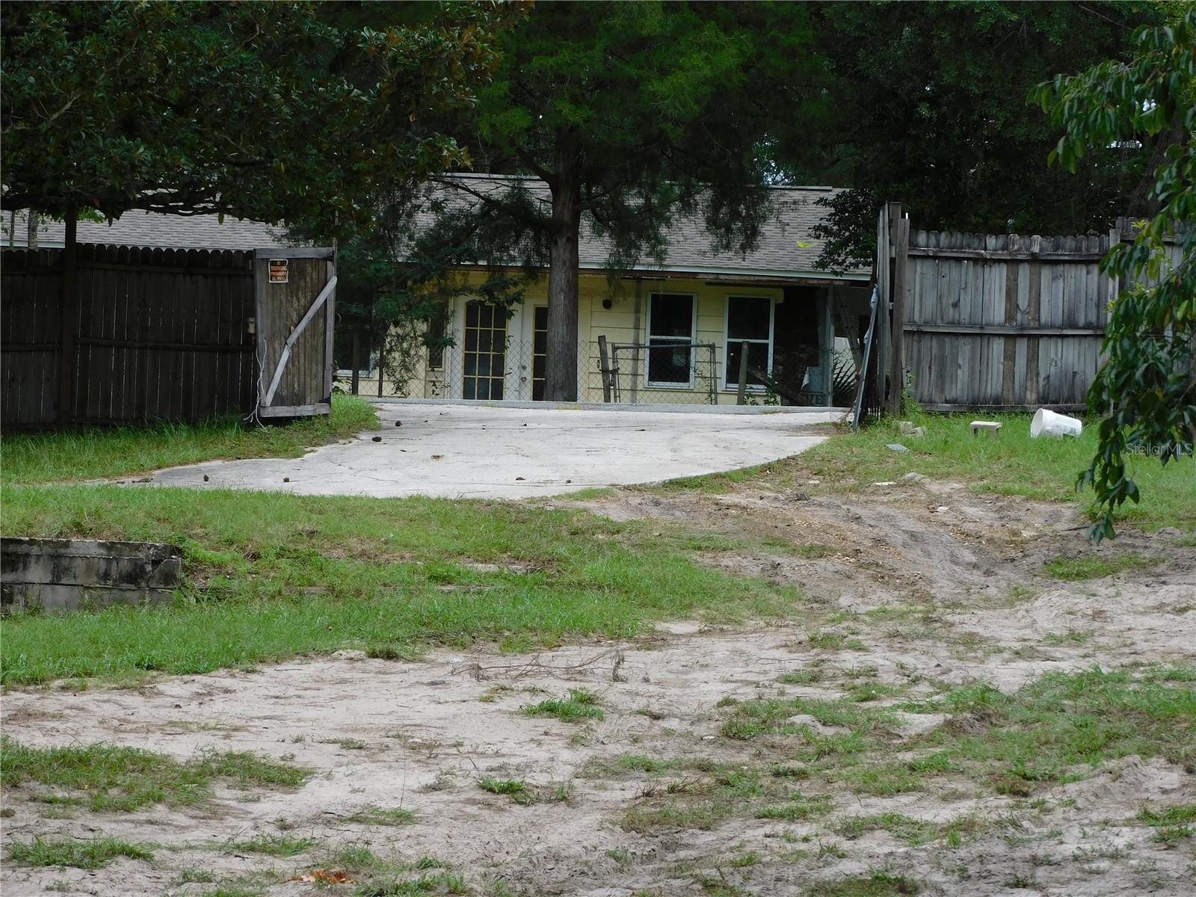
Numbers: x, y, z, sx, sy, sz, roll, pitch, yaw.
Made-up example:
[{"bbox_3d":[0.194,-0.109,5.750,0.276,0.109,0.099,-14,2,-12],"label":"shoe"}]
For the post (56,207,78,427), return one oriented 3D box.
[{"bbox_3d":[-5.410,-1.344,70.500,0.120,2.250,0.120,2,0,0],"label":"post"}]

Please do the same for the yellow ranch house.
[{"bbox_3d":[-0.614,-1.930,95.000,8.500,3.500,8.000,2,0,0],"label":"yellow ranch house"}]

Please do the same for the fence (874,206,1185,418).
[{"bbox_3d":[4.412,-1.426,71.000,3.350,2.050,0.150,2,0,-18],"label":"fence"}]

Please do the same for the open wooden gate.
[{"bbox_3d":[-3.075,-1.177,70.200,1.100,1.740,0.080,2,1,-45],"label":"open wooden gate"}]

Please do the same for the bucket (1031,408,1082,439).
[{"bbox_3d":[4.287,-0.192,64.600,0.380,0.305,0.305,14,0,-12],"label":"bucket"}]

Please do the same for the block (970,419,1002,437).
[{"bbox_3d":[3.669,-0.146,65.300,0.280,0.200,0.200,2,0,13],"label":"block"}]

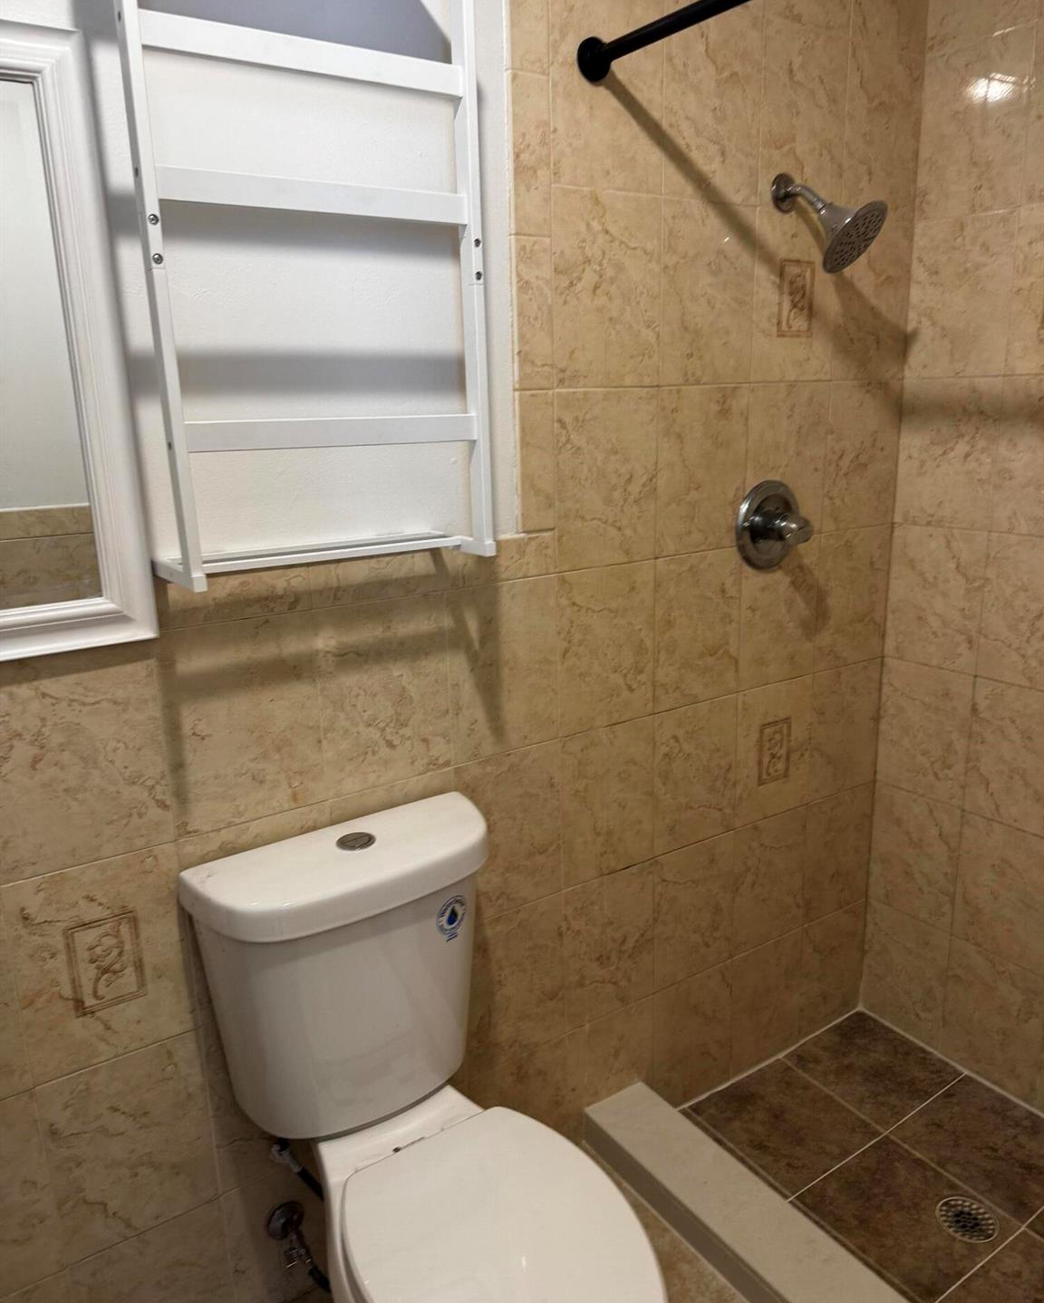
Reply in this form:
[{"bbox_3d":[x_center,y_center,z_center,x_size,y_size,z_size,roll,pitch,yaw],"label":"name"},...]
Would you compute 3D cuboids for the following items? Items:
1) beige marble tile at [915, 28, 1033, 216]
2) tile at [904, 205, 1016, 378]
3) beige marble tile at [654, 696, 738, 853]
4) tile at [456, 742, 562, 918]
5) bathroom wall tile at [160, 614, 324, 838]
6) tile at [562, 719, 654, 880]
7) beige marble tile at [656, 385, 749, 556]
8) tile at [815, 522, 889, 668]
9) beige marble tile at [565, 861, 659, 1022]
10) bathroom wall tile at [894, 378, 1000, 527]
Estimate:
[{"bbox_3d":[0.864,-0.996,1.845,0.010,0.302,0.220,-11,18,-33],"label":"beige marble tile"},{"bbox_3d":[0.872,-0.702,1.922,0.010,0.302,0.220,-11,18,-33],"label":"tile"},{"bbox_3d":[0.349,0.247,1.946,0.226,0.304,0.010,-11,17,-32],"label":"beige marble tile"},{"bbox_3d":[-0.021,0.330,1.741,0.227,0.307,0.012,-11,17,-32],"label":"tile"},{"bbox_3d":[-0.411,0.105,1.411,0.224,0.304,0.010,-11,18,-32],"label":"bathroom wall tile"},{"bbox_3d":[0.161,0.283,1.825,0.225,0.304,0.010,-11,17,-32],"label":"tile"},{"bbox_3d":[0.334,-0.337,1.791,0.223,0.302,0.010,-11,17,-32],"label":"beige marble tile"},{"bbox_3d":[0.722,-0.118,2.107,0.232,0.302,0.010,-11,17,-32],"label":"tile"},{"bbox_3d":[0.175,0.589,1.930,0.224,0.304,0.010,-11,18,-32],"label":"beige marble tile"},{"bbox_3d":[0.893,-0.413,2.027,0.010,0.304,0.221,-11,18,-32],"label":"bathroom wall tile"}]

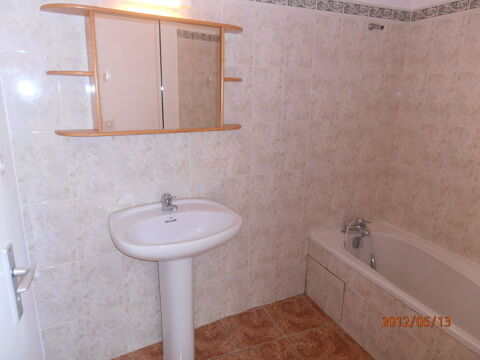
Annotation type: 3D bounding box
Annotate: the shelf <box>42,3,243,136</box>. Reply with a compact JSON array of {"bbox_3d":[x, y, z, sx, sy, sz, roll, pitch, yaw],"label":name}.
[{"bbox_3d":[-0.376,-0.487,1.581,0.933,0.505,0.145,-8,17,-30],"label":"shelf"}]

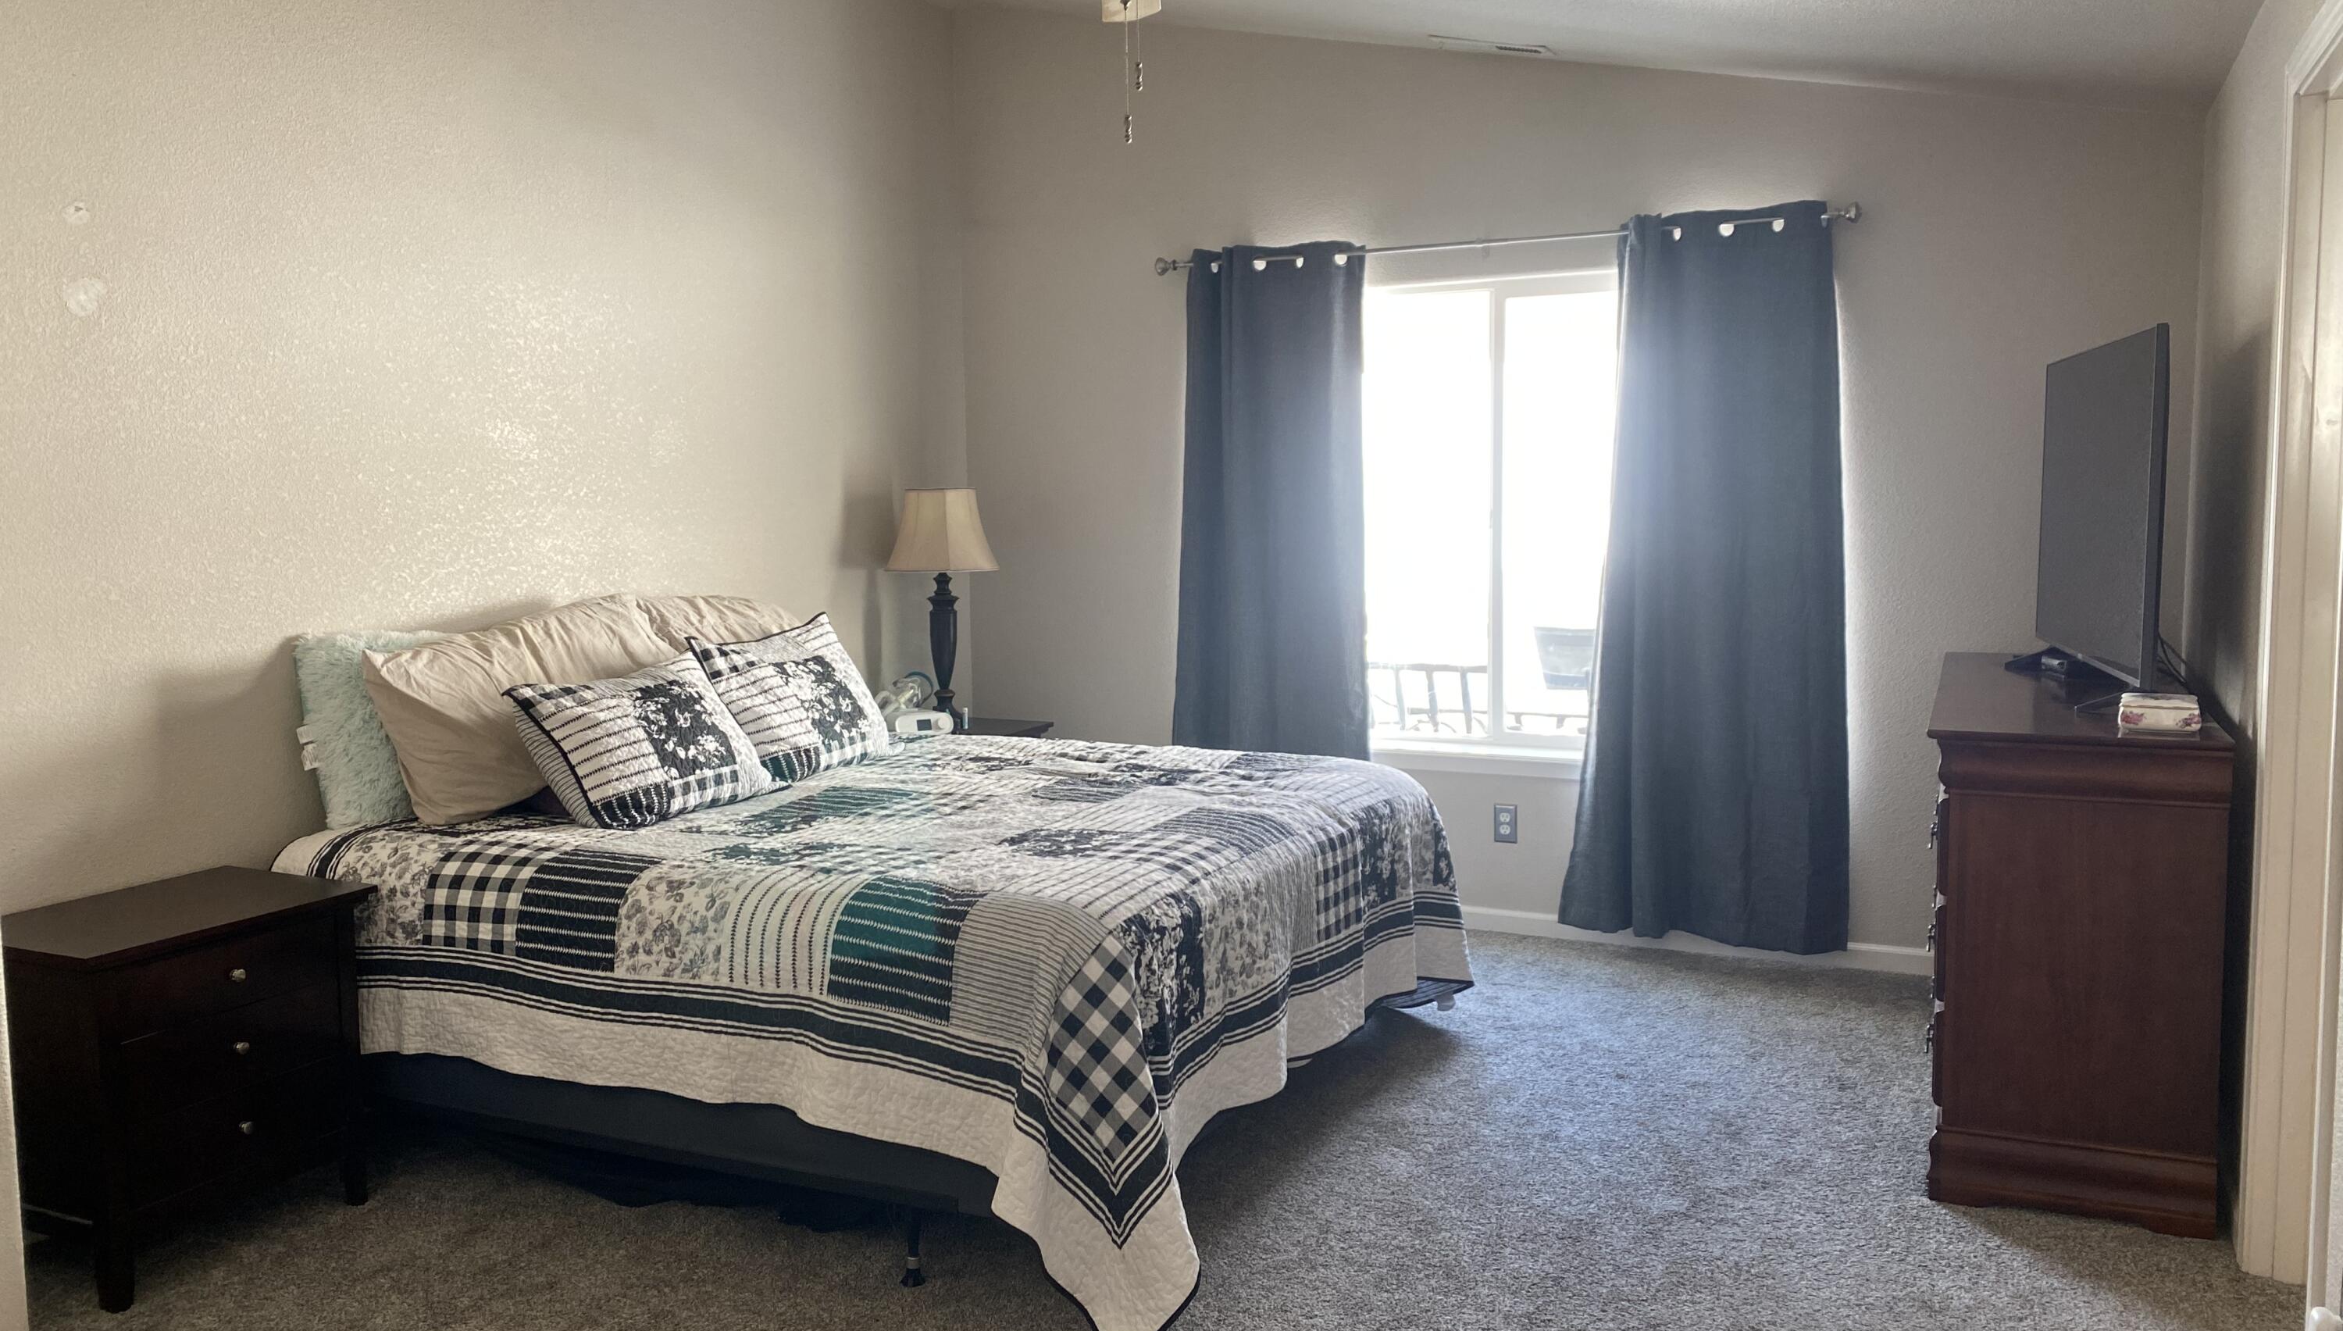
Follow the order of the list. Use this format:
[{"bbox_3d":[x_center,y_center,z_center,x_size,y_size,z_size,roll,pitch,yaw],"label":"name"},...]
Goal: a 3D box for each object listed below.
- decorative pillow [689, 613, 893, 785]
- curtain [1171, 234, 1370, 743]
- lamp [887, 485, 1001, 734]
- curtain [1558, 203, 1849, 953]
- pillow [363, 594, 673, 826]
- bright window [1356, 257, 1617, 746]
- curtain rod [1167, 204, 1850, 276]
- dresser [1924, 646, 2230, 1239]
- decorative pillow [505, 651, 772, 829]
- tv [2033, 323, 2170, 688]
[{"bbox_3d":[-1.011,0.088,4.674,0.150,0.410,0.580,-41,-12,24],"label":"decorative pillow"},{"bbox_3d":[0.300,-0.281,5.713,0.720,2.110,0.120,2,6,26],"label":"curtain"},{"bbox_3d":[-0.745,-0.178,5.772,0.410,0.800,0.410,-1,6,0],"label":"lamp"},{"bbox_3d":[1.541,-0.243,5.115,0.820,2.110,0.120,2,6,26],"label":"curtain"},{"bbox_3d":[-1.544,0.096,4.316,0.200,0.470,0.860,-17,-2,26],"label":"pillow"},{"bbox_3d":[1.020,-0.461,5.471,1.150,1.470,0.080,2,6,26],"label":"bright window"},{"bbox_3d":[0.917,-1.276,5.304,2.170,0.050,0.090,2,6,26],"label":"curtain rod"},{"bbox_3d":[2.046,0.524,4.064,0.529,0.927,1.649,2,6,26],"label":"dresser"},{"bbox_3d":[-1.259,0.159,4.163,0.160,0.410,0.590,-41,-12,24],"label":"decorative pillow"},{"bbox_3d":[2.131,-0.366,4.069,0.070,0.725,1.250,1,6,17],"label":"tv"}]

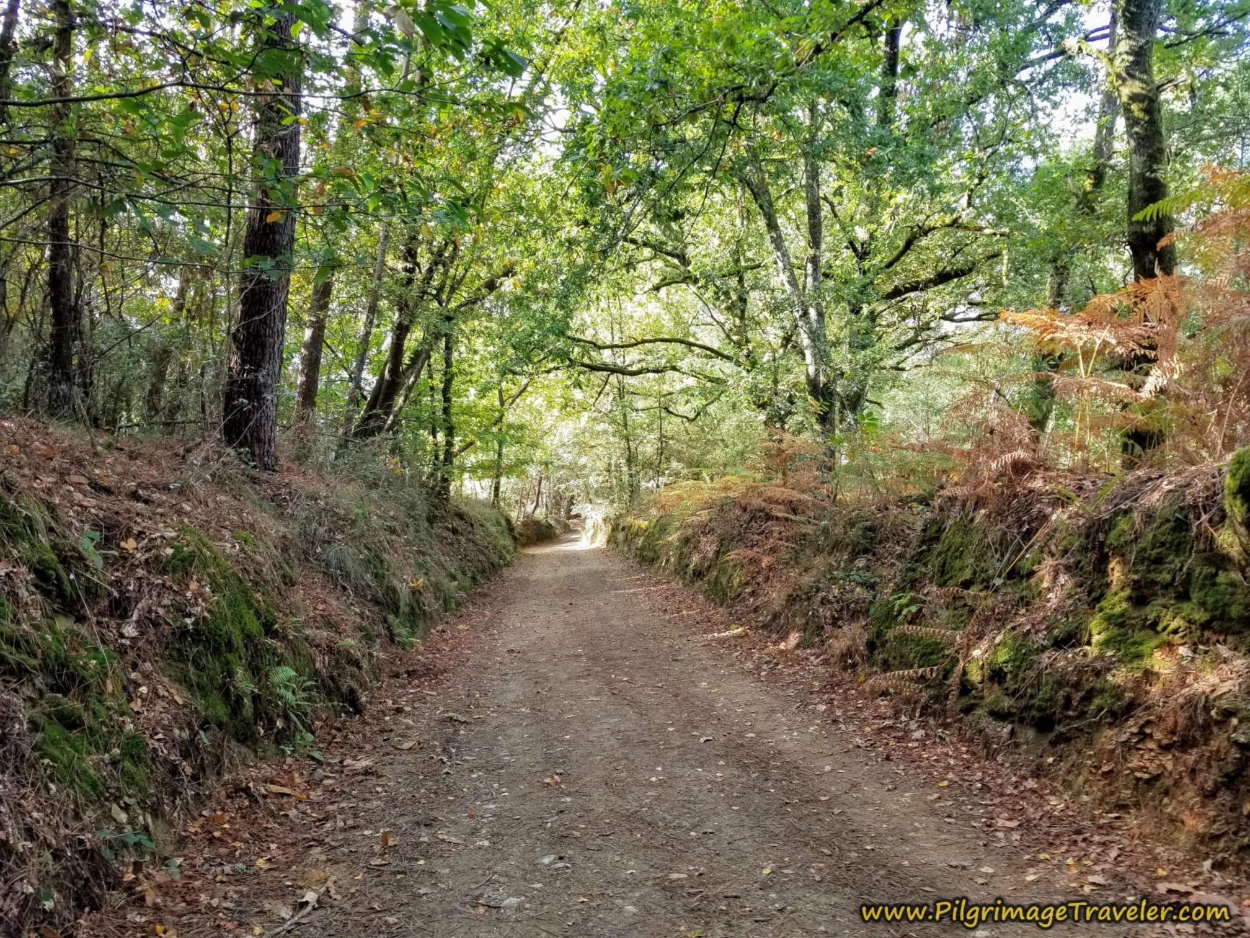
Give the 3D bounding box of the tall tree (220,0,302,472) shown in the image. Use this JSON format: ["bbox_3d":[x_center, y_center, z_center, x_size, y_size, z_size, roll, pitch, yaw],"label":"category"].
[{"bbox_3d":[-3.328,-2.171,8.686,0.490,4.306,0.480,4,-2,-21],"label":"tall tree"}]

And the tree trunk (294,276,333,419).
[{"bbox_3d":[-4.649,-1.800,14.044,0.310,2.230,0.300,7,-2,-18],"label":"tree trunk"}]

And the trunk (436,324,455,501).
[{"bbox_3d":[-3.816,-1.218,20.073,0.250,3.666,0.230,1,-2,-11],"label":"trunk"}]

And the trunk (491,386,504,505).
[{"bbox_3d":[-4.210,-0.797,31.079,0.240,3.952,0.220,2,-2,-8],"label":"trunk"}]

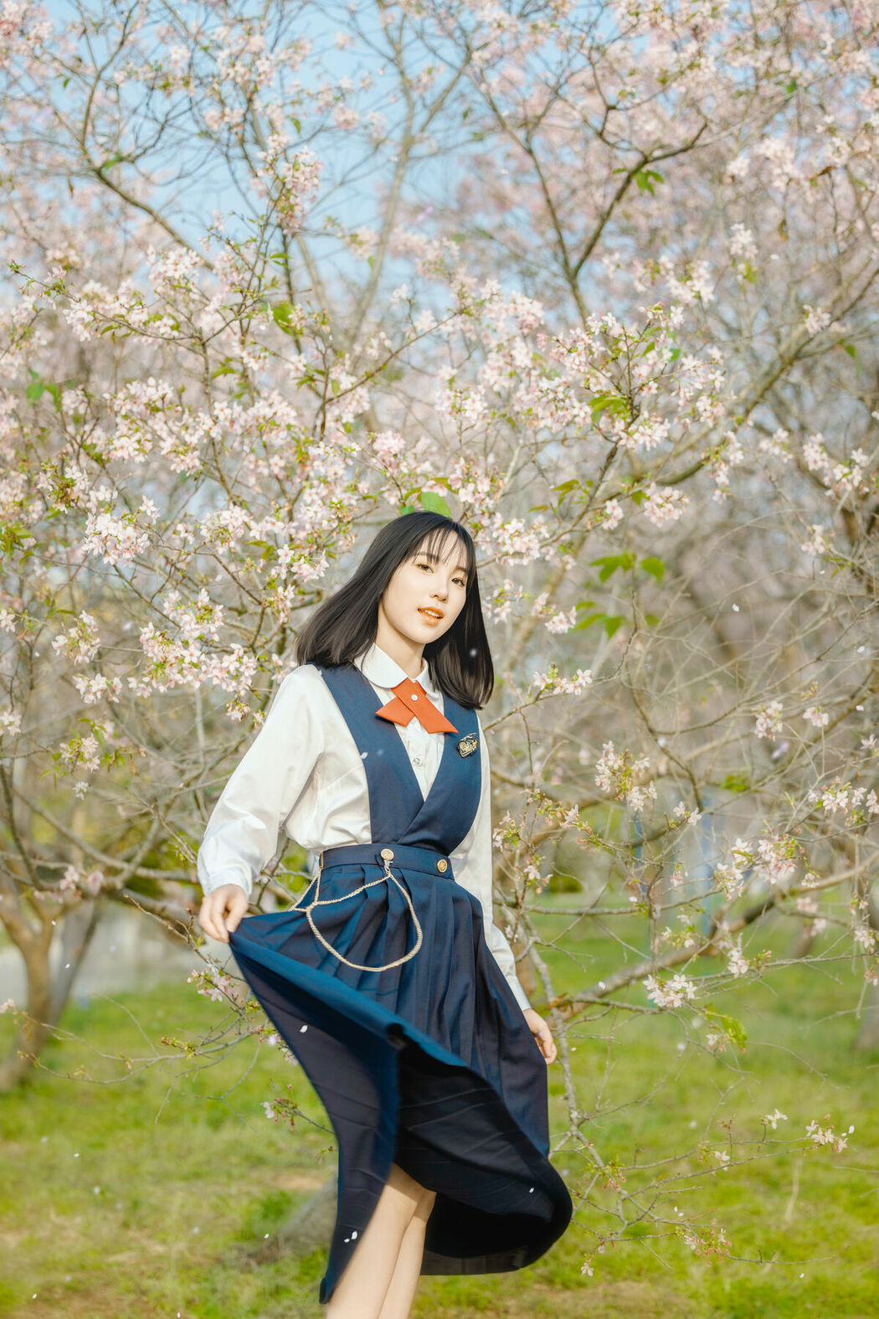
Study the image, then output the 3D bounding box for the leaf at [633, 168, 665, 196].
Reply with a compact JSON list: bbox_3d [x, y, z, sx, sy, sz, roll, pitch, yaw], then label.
[{"bbox_3d":[0.472,-1.076,5.700,0.070,0.063,0.050,0,-3,0],"label":"leaf"}]

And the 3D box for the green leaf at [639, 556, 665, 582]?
[{"bbox_3d":[0.446,-0.191,5.300,0.054,0.056,0.040,0,-3,0],"label":"green leaf"}]

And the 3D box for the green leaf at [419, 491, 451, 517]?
[{"bbox_3d":[-0.008,-0.302,4.950,0.061,0.057,0.030,0,-3,0],"label":"green leaf"}]

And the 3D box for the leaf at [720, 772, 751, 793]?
[{"bbox_3d":[0.668,0.278,5.700,0.067,0.046,0.045,0,-3,0],"label":"leaf"}]

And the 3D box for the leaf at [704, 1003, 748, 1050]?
[{"bbox_3d":[0.554,0.710,4.900,0.086,0.096,0.055,0,-3,0],"label":"leaf"}]

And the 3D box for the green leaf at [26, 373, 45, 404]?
[{"bbox_3d":[-0.879,-0.591,5.500,0.040,0.067,0.030,0,-3,0],"label":"green leaf"}]

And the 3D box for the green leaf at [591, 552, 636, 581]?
[{"bbox_3d":[0.363,-0.194,5.300,0.095,0.063,0.060,0,-3,0],"label":"green leaf"}]

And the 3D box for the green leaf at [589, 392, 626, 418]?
[{"bbox_3d":[0.339,-0.513,5.100,0.075,0.052,0.050,0,-3,0],"label":"green leaf"}]

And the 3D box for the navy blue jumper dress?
[{"bbox_3d":[-0.095,0.546,4.400,0.600,1.140,0.450,1,-3,-28],"label":"navy blue jumper dress"}]

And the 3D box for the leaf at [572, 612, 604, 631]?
[{"bbox_3d":[0.311,-0.079,5.300,0.069,0.039,0.045,0,-3,0],"label":"leaf"}]

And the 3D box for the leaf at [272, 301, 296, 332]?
[{"bbox_3d":[-0.326,-0.718,5.300,0.048,0.065,0.035,0,-3,0],"label":"leaf"}]

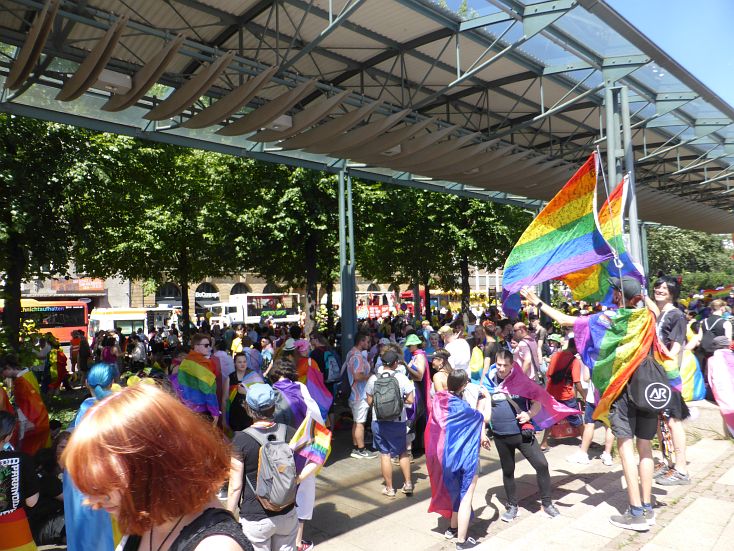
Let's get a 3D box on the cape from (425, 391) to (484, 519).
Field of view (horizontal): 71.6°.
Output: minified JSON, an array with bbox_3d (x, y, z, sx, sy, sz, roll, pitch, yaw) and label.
[{"bbox_3d":[0.804,1.636,4.720,0.540,1.130,0.360,-2,-2,9],"label":"cape"}]

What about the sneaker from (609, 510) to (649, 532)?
[{"bbox_3d":[1.939,1.815,3.770,0.275,0.110,0.105,-3,-3,35],"label":"sneaker"}]

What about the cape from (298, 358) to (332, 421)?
[{"bbox_3d":[-0.759,1.694,7.500,0.500,0.930,0.300,-1,-4,-12],"label":"cape"}]

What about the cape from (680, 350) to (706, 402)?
[{"bbox_3d":[3.976,1.218,6.200,0.300,0.600,0.200,-4,-5,33],"label":"cape"}]

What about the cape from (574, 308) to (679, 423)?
[{"bbox_3d":[1.835,0.643,3.600,0.700,0.800,0.360,-2,-3,7],"label":"cape"}]

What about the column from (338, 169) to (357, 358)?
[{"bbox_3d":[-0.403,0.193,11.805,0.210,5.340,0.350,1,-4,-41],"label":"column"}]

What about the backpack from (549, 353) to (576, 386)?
[{"bbox_3d":[2.796,1.355,7.300,0.350,0.460,0.180,-4,-5,33],"label":"backpack"}]

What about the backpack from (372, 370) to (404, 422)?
[{"bbox_3d":[0.243,1.367,5.750,0.320,0.520,0.220,-2,-4,12],"label":"backpack"}]

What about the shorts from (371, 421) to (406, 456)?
[{"bbox_3d":[0.267,1.873,5.980,0.410,0.460,0.290,-2,-3,14],"label":"shorts"}]

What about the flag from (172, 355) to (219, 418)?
[{"bbox_3d":[-1.875,1.204,5.600,0.500,0.670,0.360,-1,-2,-18],"label":"flag"}]

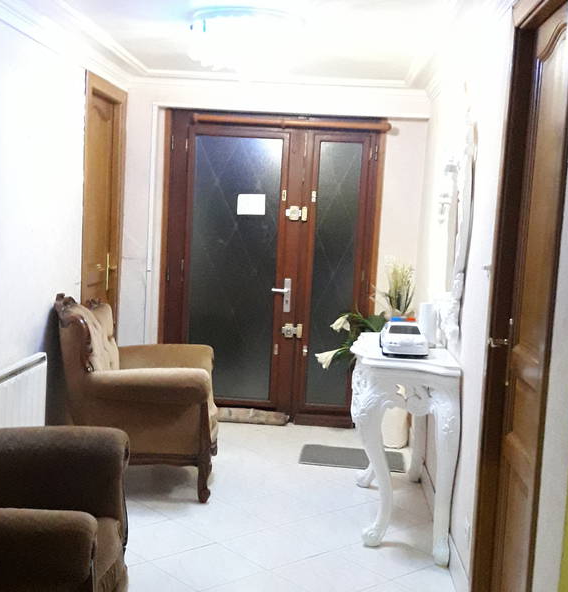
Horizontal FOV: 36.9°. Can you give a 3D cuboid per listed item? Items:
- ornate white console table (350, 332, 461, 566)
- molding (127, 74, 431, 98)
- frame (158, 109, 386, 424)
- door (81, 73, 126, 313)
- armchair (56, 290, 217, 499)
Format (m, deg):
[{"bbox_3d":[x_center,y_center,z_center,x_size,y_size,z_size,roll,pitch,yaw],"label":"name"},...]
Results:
[{"bbox_3d":[0.509,0.634,3.985,0.420,0.810,1.150,3,5,3],"label":"ornate white console table"},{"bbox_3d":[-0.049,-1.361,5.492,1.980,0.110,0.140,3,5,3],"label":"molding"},{"bbox_3d":[-0.105,-0.181,5.693,1.450,2.050,0.120,3,5,3],"label":"frame"},{"bbox_3d":[-1.143,-0.235,5.266,0.090,2.130,0.920,3,5,3],"label":"door"},{"bbox_3d":[-0.767,0.471,4.433,0.830,0.920,0.870,3,5,-2],"label":"armchair"}]

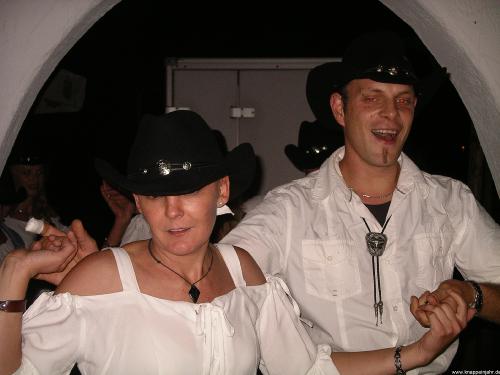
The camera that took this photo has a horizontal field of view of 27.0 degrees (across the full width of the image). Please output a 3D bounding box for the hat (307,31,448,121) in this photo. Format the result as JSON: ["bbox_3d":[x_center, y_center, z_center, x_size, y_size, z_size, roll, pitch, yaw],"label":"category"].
[{"bbox_3d":[0.270,-0.243,2.200,0.295,0.150,0.355,5,-5,-8],"label":"hat"}]

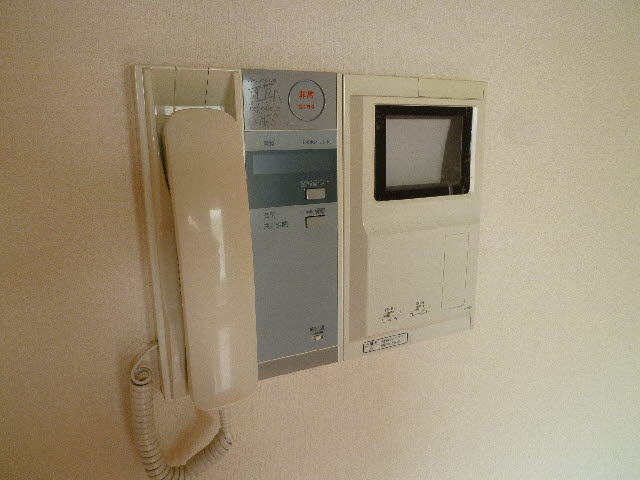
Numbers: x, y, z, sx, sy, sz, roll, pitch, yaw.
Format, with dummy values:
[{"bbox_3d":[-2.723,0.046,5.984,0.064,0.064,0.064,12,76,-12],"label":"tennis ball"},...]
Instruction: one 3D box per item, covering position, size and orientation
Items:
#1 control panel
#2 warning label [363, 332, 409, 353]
[{"bbox_3d":[-0.024,-0.009,0.378,0.076,0.242,0.024,-6,13,-24],"label":"control panel"},{"bbox_3d":[0.061,0.095,0.427,0.049,0.010,0.002,-6,13,-24],"label":"warning label"}]

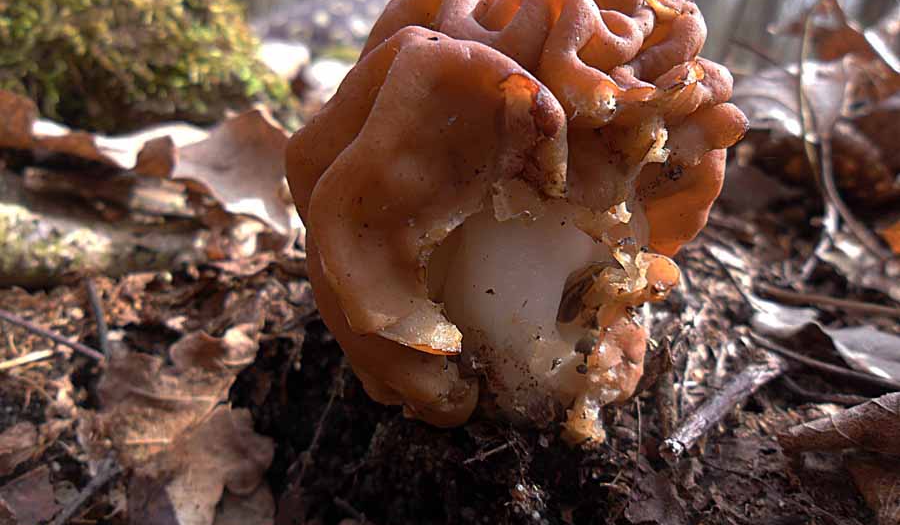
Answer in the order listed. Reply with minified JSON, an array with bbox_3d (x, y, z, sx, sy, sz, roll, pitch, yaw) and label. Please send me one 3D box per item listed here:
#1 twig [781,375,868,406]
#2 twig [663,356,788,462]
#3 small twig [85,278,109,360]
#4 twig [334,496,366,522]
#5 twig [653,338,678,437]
[{"bbox_3d":[0.130,0.044,0.244,0.027,0.002,0.003,16,27,27],"label":"twig"},{"bbox_3d":[0.093,0.047,0.233,0.075,0.006,0.007,-18,31,-39],"label":"twig"},{"bbox_3d":[-0.133,0.020,0.265,0.004,0.003,0.048,-18,46,-23],"label":"small twig"},{"bbox_3d":[-0.026,0.063,0.181,0.011,0.002,0.002,23,31,38],"label":"twig"},{"bbox_3d":[0.074,0.043,0.240,0.006,0.005,0.041,9,45,5],"label":"twig"}]

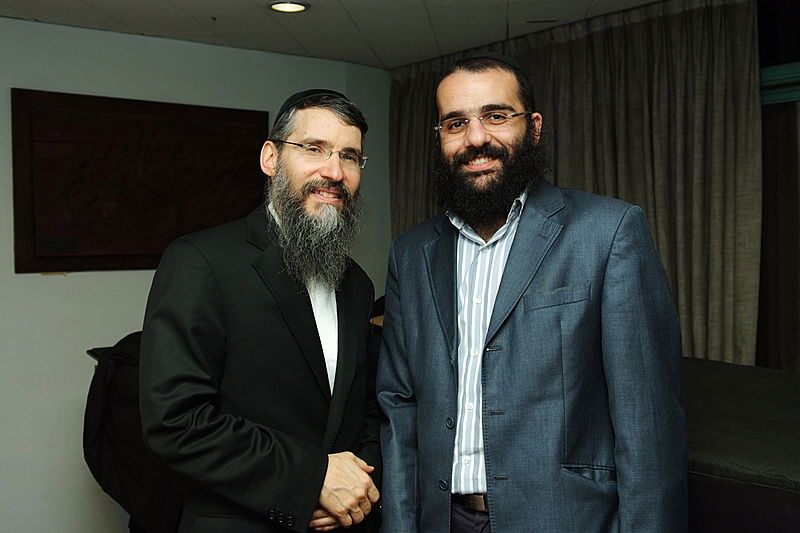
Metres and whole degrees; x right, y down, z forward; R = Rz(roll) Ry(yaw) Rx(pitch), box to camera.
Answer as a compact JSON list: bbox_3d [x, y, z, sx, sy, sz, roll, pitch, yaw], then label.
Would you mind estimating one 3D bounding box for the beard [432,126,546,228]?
[{"bbox_3d":[0.149,-0.145,1.430,0.172,0.158,0.130,-5,2,20],"label":"beard"}]

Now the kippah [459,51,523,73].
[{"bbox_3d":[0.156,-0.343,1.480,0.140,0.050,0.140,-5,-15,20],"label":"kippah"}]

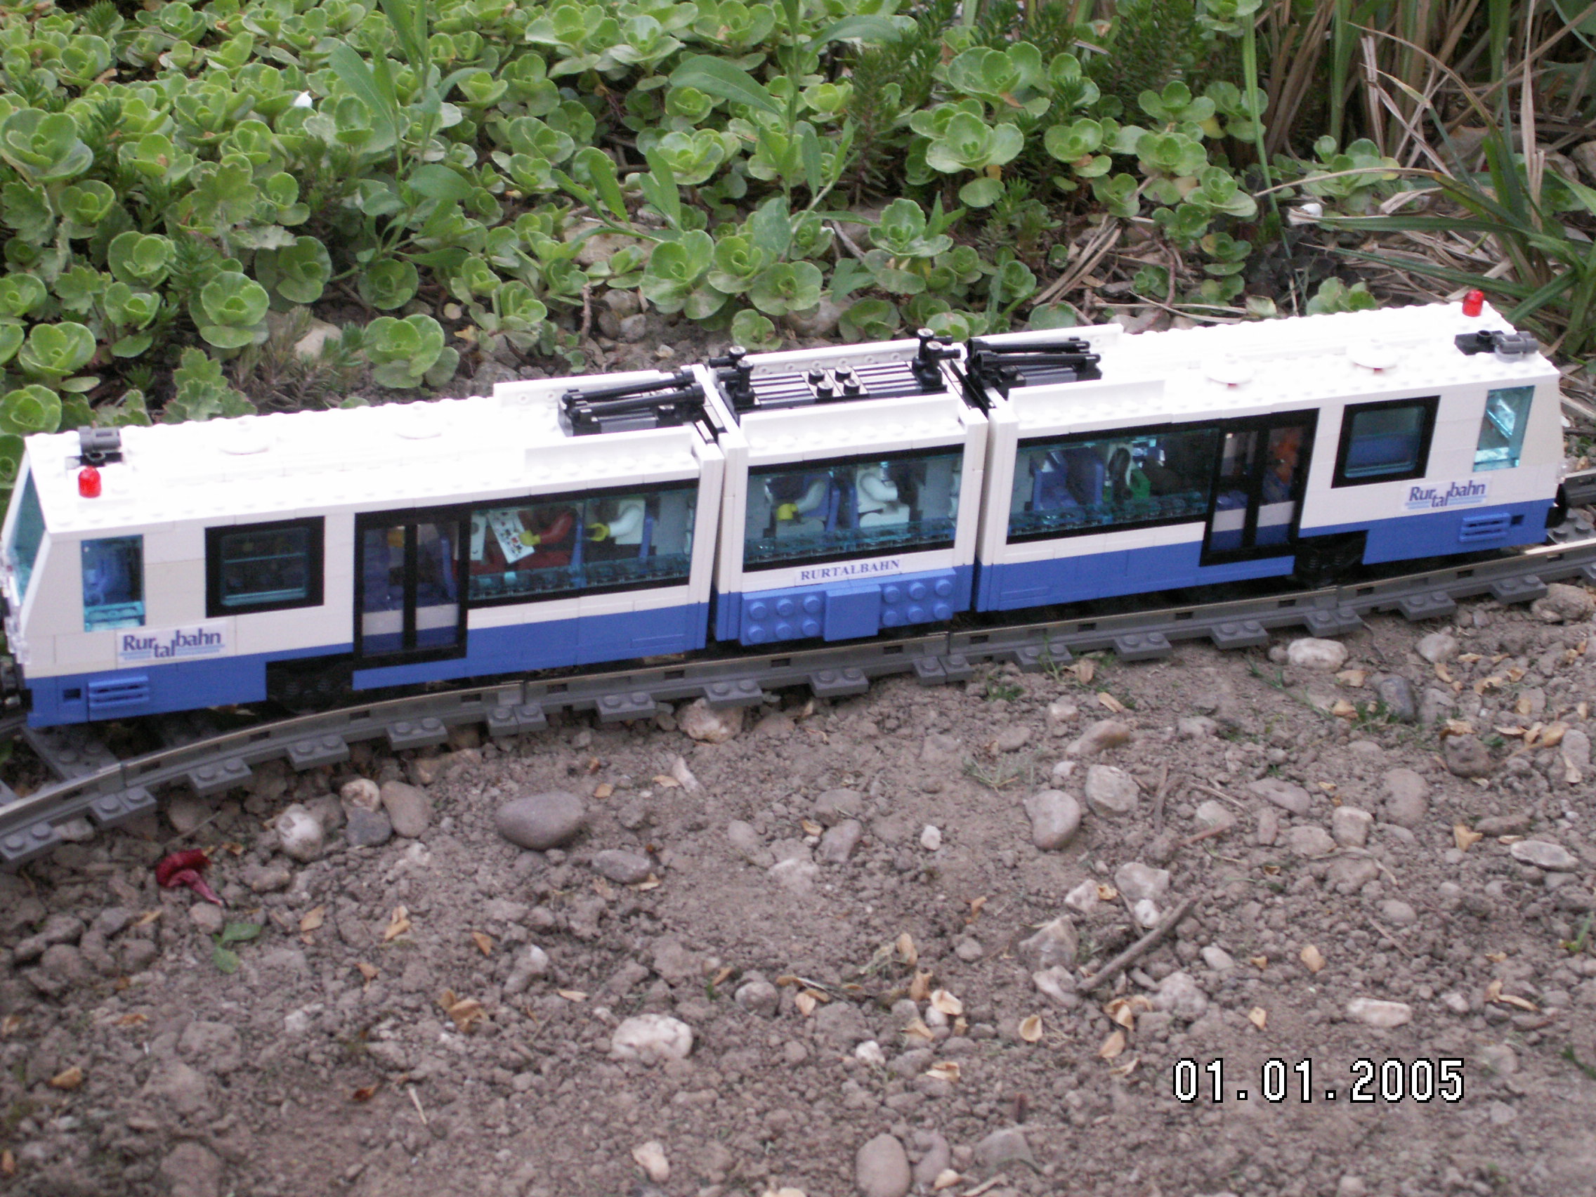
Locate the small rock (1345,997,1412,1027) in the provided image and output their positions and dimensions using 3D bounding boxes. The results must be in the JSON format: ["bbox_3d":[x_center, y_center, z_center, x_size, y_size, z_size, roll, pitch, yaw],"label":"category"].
[{"bbox_3d":[0.149,0.106,0.735,0.017,0.007,0.008,11,33,10],"label":"small rock"}]

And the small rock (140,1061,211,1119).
[{"bbox_3d":[-0.149,0.118,0.685,0.016,0.011,0.015,3,33,-2],"label":"small rock"}]

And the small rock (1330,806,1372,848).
[{"bbox_3d":[0.156,0.064,0.803,0.011,0.009,0.009,3,33,-2],"label":"small rock"}]

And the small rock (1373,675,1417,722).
[{"bbox_3d":[0.178,0.030,0.851,0.011,0.011,0.018,-1,33,-8],"label":"small rock"}]

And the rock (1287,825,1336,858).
[{"bbox_3d":[0.142,0.067,0.792,0.014,0.007,0.010,18,35,21],"label":"rock"}]

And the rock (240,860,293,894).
[{"bbox_3d":[-0.139,0.073,0.747,0.013,0.007,0.011,8,33,6],"label":"rock"}]

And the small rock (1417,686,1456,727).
[{"bbox_3d":[0.190,0.032,0.850,0.011,0.009,0.015,12,34,13],"label":"small rock"}]

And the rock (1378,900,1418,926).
[{"bbox_3d":[0.164,0.086,0.782,0.011,0.006,0.009,10,33,8],"label":"rock"}]

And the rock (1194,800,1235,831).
[{"bbox_3d":[0.116,0.060,0.796,0.011,0.007,0.011,-5,34,-15],"label":"rock"}]

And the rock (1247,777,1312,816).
[{"bbox_3d":[0.137,0.056,0.813,0.019,0.009,0.012,18,35,21],"label":"rock"}]

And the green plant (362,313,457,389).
[{"bbox_3d":[-0.132,-0.084,0.974,0.033,0.021,0.032,3,33,-2],"label":"green plant"}]

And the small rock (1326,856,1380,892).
[{"bbox_3d":[0.152,0.075,0.781,0.015,0.008,0.012,12,33,12],"label":"small rock"}]

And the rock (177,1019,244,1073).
[{"bbox_3d":[-0.144,0.110,0.698,0.016,0.011,0.014,3,33,-2],"label":"rock"}]

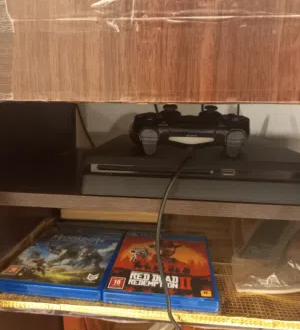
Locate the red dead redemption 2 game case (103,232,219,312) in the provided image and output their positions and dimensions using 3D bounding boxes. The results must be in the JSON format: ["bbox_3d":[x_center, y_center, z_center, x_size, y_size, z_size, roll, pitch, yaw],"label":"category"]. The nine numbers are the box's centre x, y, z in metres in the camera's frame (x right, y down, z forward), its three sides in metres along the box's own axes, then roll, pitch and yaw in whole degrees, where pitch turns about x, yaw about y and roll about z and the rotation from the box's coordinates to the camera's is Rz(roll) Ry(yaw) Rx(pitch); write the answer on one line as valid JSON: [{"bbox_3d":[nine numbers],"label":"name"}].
[{"bbox_3d":[0.021,0.141,0.419,0.135,0.015,0.171,2,12,7],"label":"red dead redemption 2 game case"}]

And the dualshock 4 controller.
[{"bbox_3d":[0.056,-0.047,0.387,0.161,0.055,0.100,2,12,6],"label":"dualshock 4 controller"}]

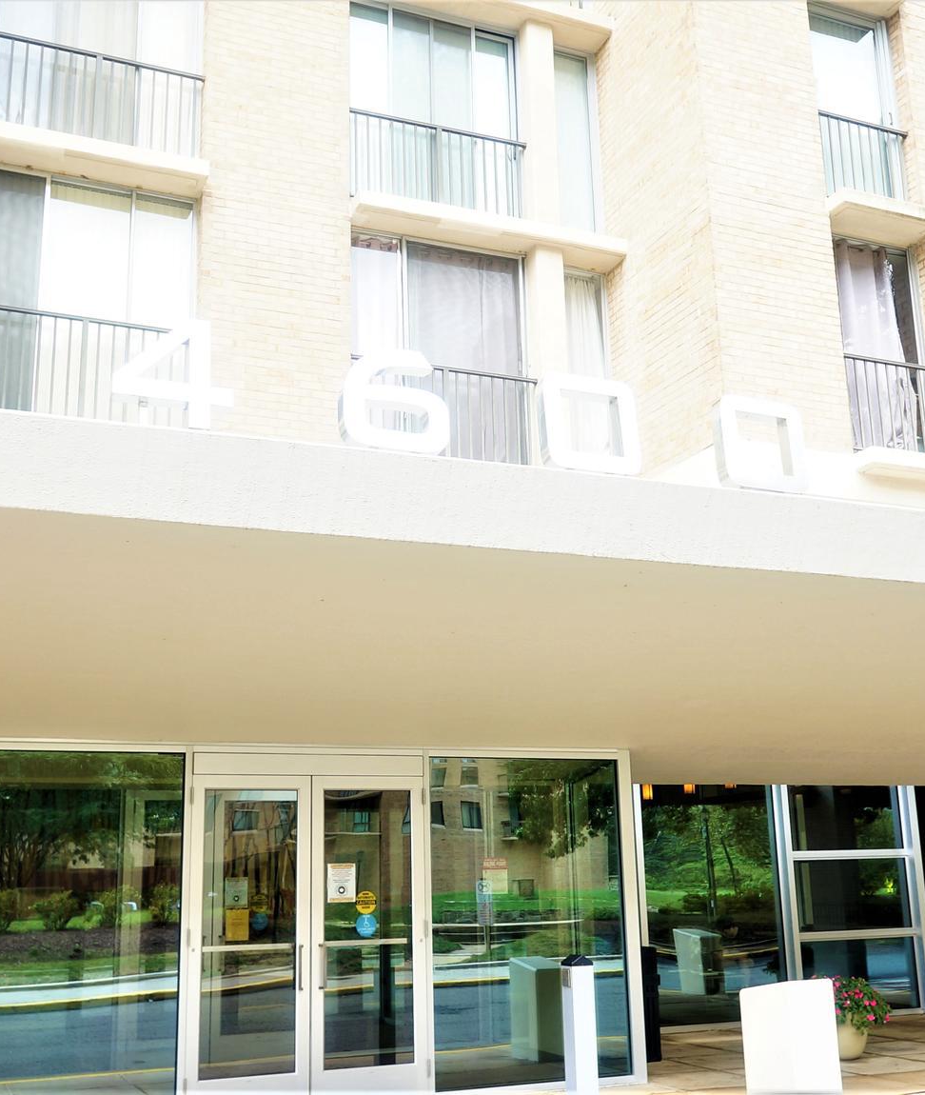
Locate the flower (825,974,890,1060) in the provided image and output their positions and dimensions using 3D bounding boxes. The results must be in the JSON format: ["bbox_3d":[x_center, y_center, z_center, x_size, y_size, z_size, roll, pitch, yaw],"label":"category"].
[{"bbox_3d":[3.470,4.338,11.486,0.865,0.690,0.865,4,-15,-22],"label":"flower"}]

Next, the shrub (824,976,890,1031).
[{"bbox_3d":[3.467,4.204,11.520,0.865,0.414,0.865,4,-15,-22],"label":"shrub"}]

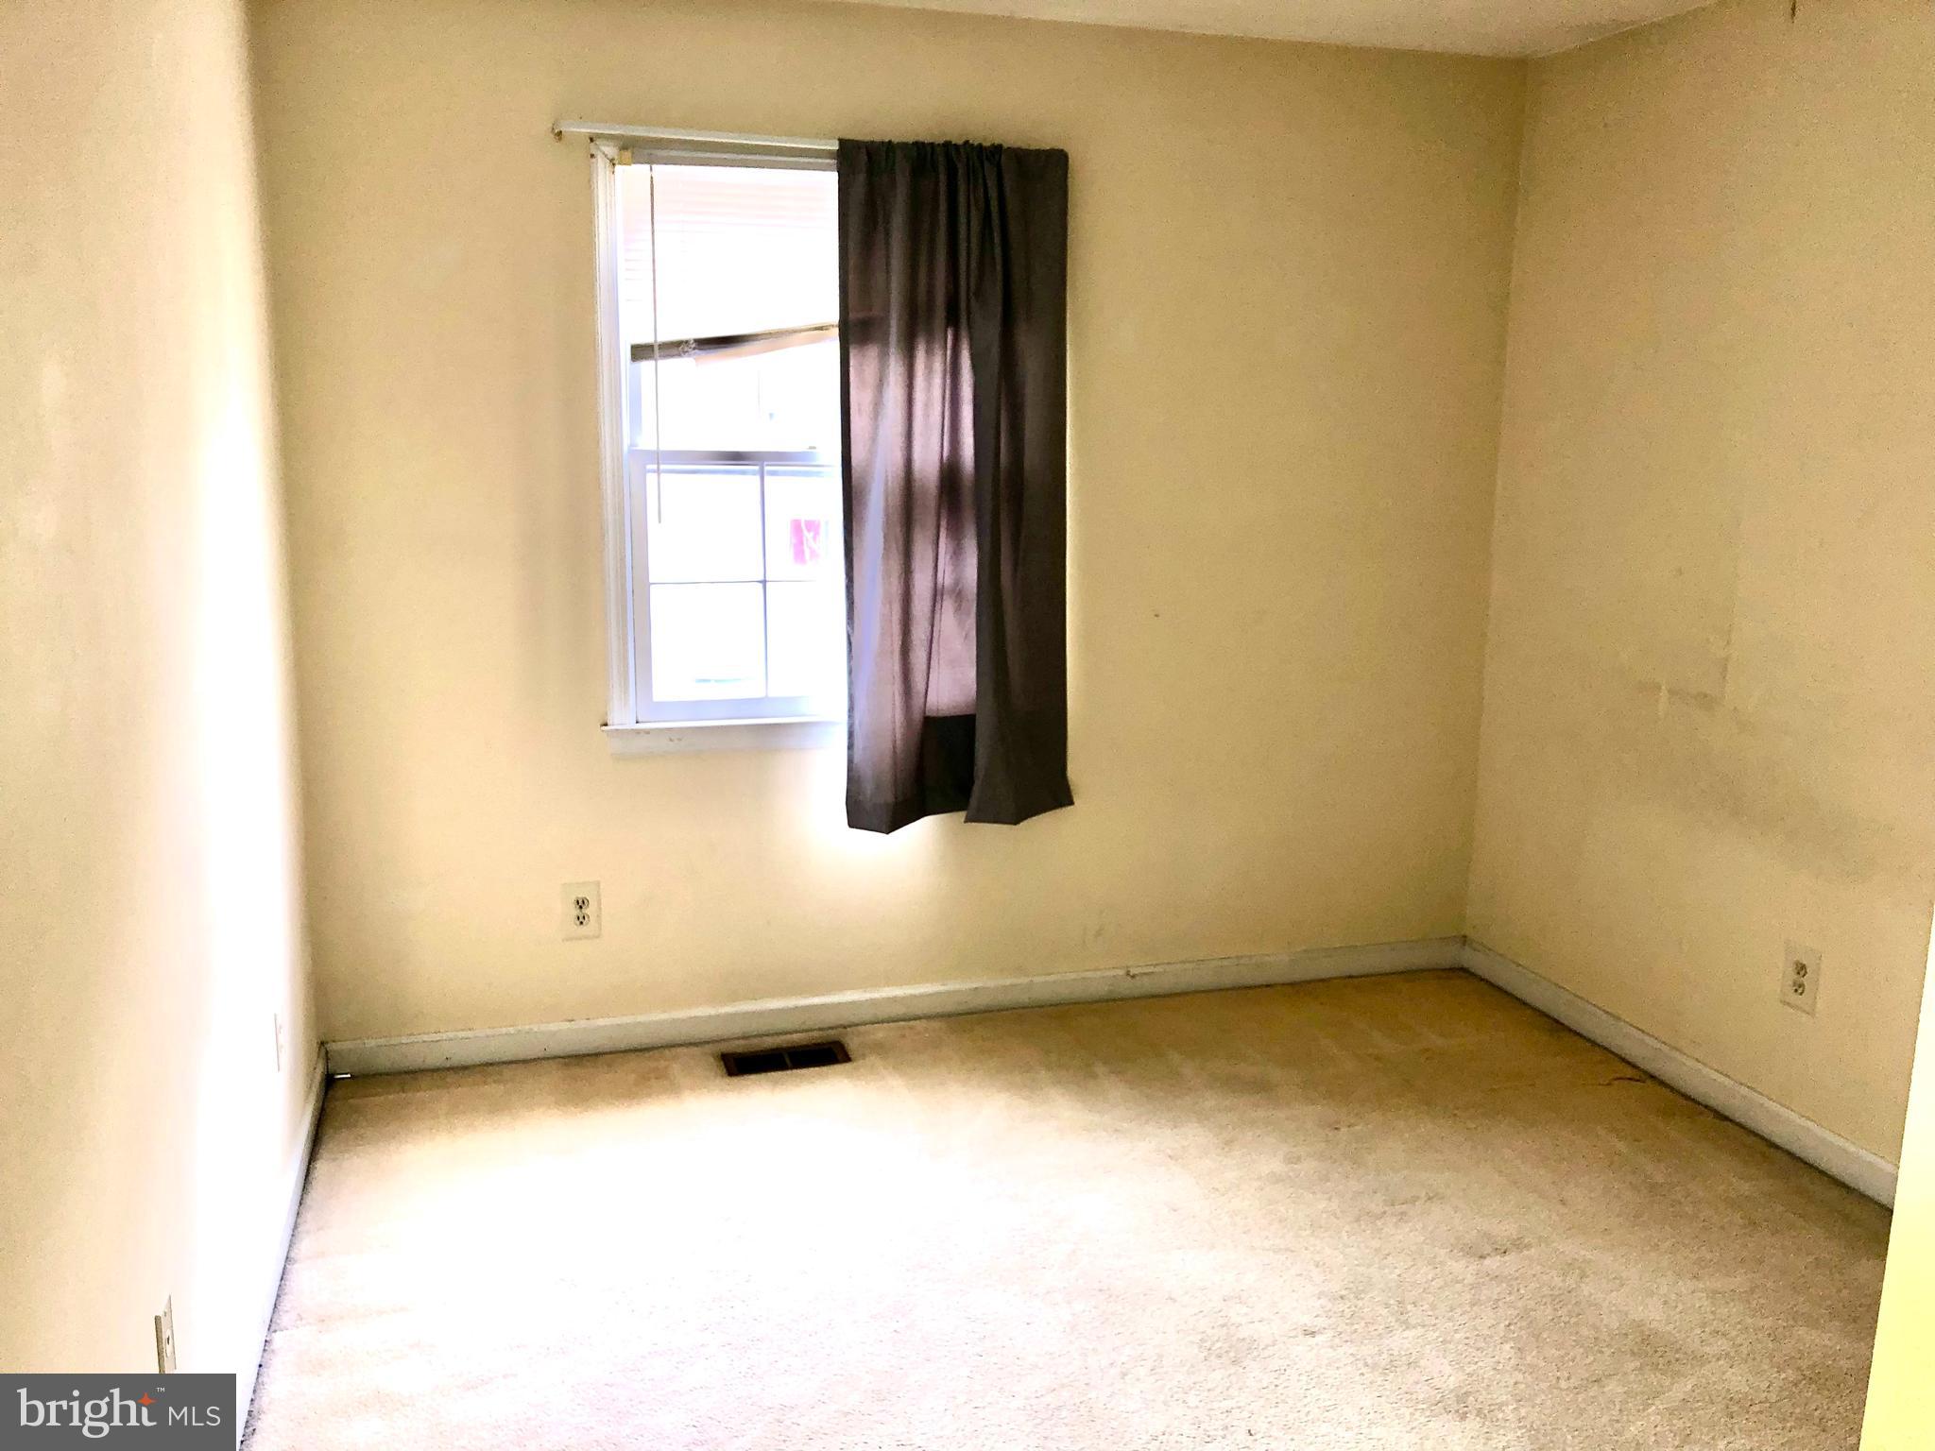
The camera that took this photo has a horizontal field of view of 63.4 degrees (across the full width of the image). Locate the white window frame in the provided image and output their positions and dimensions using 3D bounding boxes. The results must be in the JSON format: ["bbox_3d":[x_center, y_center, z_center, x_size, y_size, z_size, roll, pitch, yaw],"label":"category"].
[{"bbox_3d":[-0.346,-0.650,3.695,1.020,1.335,0.100,-3,11,-17],"label":"white window frame"}]

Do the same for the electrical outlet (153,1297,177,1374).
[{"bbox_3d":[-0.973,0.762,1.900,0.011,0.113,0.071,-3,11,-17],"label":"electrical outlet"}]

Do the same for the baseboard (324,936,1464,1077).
[{"bbox_3d":[-0.036,0.711,4.041,3.035,0.086,0.014,-3,11,-17],"label":"baseboard"}]

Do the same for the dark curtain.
[{"bbox_3d":[-0.018,-0.547,3.742,0.590,1.600,0.105,-3,11,-17],"label":"dark curtain"}]

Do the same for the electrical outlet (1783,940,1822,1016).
[{"bbox_3d":[1.756,0.535,3.307,0.010,0.133,0.089,-3,11,-17],"label":"electrical outlet"}]

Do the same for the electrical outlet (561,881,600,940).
[{"bbox_3d":[-0.916,0.441,3.718,0.087,0.136,0.010,-3,11,-17],"label":"electrical outlet"}]

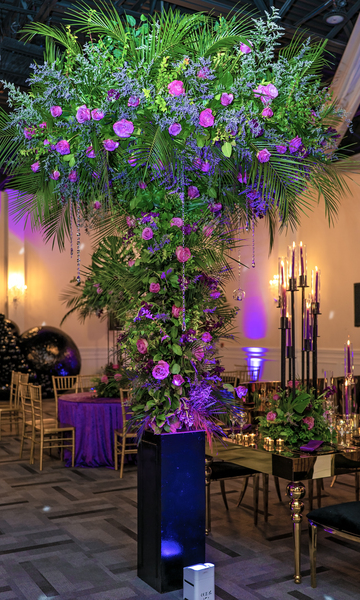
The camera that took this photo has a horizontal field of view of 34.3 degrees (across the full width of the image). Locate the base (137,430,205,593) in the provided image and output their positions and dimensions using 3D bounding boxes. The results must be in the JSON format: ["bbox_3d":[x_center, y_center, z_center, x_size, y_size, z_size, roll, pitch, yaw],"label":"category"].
[{"bbox_3d":[-0.055,1.258,3.609,0.302,0.906,0.302,2,-5,-30],"label":"base"}]

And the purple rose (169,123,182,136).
[{"bbox_3d":[-0.027,-0.989,3.383,0.078,0.073,0.064,0,-4,0],"label":"purple rose"}]

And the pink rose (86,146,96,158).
[{"bbox_3d":[-0.474,-0.789,3.120,0.062,0.066,0.060,-2,-4,30],"label":"pink rose"}]

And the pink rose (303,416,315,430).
[{"bbox_3d":[0.907,0.868,4.100,0.081,0.095,0.070,0,-2,2],"label":"pink rose"}]

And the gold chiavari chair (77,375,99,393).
[{"bbox_3d":[-1.130,1.491,7.877,0.400,0.920,0.420,1,-4,-22],"label":"gold chiavari chair"}]

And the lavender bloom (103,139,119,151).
[{"bbox_3d":[-0.407,-0.913,3.437,0.091,0.066,0.067,-1,-5,19],"label":"lavender bloom"}]

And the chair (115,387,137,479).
[{"bbox_3d":[-0.465,1.398,6.260,0.400,0.920,0.420,1,-3,-13],"label":"chair"}]

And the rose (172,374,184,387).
[{"bbox_3d":[-0.008,0.474,3.434,0.074,0.071,0.061,0,-4,-6],"label":"rose"}]

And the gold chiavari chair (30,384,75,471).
[{"bbox_3d":[-1.440,1.419,6.639,0.420,0.920,0.400,2,-4,-28],"label":"gold chiavari chair"}]

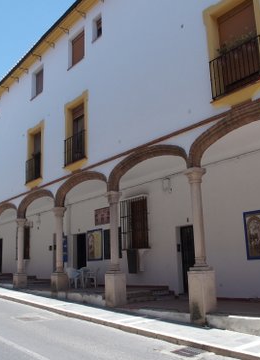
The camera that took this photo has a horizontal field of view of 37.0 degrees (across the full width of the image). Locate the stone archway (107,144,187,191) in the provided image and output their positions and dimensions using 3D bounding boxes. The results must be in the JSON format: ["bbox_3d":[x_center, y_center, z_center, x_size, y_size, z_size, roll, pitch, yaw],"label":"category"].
[{"bbox_3d":[0.476,-0.392,10.496,0.325,0.936,3.289,8,-16,-37],"label":"stone archway"}]

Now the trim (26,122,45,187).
[{"bbox_3d":[-3.901,-1.028,16.133,0.260,2.548,1.560,8,-16,-37],"label":"trim"}]

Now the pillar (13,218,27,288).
[{"bbox_3d":[-4.938,3.309,17.524,0.447,3.022,0.447,7,-15,-37],"label":"pillar"}]

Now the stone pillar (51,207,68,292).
[{"bbox_3d":[-2.657,2.632,14.682,0.447,3.085,0.447,7,-15,-37],"label":"stone pillar"}]

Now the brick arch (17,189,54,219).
[{"bbox_3d":[-3.721,0.920,15.767,0.325,0.929,3.458,8,-16,-37],"label":"brick arch"}]

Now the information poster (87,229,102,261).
[{"bbox_3d":[-1.458,2.747,16.286,0.057,1.278,1.122,7,-15,-37],"label":"information poster"}]

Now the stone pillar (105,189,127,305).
[{"bbox_3d":[-0.455,2.094,11.919,0.447,3.379,0.447,7,-15,-37],"label":"stone pillar"}]

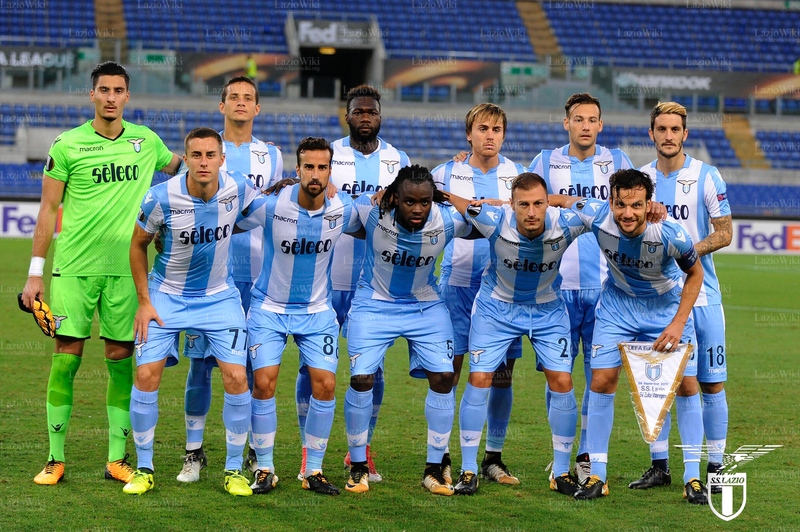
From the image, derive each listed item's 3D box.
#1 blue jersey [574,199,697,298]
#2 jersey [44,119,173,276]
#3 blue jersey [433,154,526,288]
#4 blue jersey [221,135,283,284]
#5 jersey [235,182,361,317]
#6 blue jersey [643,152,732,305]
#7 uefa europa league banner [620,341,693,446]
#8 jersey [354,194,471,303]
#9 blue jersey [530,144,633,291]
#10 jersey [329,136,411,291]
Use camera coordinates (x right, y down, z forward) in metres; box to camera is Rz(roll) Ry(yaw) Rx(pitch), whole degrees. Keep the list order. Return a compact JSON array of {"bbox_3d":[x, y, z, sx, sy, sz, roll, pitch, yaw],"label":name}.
[{"bbox_3d":[1.041,-0.069,8.870,0.540,0.530,0.320,9,47,10],"label":"blue jersey"},{"bbox_3d":[-1.368,-0.322,9.380,0.600,0.740,0.320,1,2,-9],"label":"jersey"},{"bbox_3d":[0.402,-0.209,9.500,0.500,0.660,0.270,1,2,0],"label":"blue jersey"},{"bbox_3d":[-0.773,-0.272,9.450,0.480,0.720,0.320,1,4,-5],"label":"blue jersey"},{"bbox_3d":[-0.463,-0.075,9.120,0.540,0.570,0.290,5,16,0],"label":"jersey"},{"bbox_3d":[1.303,-0.167,9.420,0.480,0.700,0.280,2,2,17],"label":"blue jersey"},{"bbox_3d":[1.117,0.554,8.720,0.325,0.435,0.030,2,2,3],"label":"uefa europa league banner"},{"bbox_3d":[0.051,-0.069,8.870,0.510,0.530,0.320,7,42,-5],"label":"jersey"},{"bbox_3d":[0.868,-0.228,9.500,0.500,0.680,0.270,1,2,2],"label":"blue jersey"},{"bbox_3d":[-0.168,-0.247,9.480,0.510,0.710,0.280,1,2,0],"label":"jersey"}]

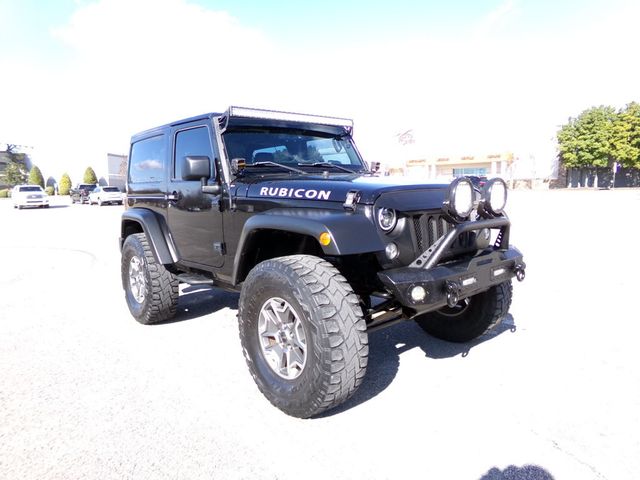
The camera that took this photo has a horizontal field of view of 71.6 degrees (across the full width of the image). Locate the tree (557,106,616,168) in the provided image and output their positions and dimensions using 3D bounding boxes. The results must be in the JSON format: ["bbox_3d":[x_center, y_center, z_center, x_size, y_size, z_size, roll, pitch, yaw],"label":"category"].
[{"bbox_3d":[36.173,-12.542,60.000,7.180,11.021,7.180,-1,7,0],"label":"tree"}]

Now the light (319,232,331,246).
[{"bbox_3d":[0.030,-0.004,2.180,0.066,0.068,0.030,3,8,36],"label":"light"}]

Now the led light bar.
[{"bbox_3d":[-0.201,-1.012,3.712,1.276,0.078,0.085,-7,9,-40],"label":"led light bar"}]

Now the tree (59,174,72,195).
[{"bbox_3d":[-31.547,-6.880,55.000,1.484,2.851,1.484,-1,7,0],"label":"tree"}]

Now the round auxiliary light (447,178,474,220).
[{"bbox_3d":[0.744,-0.230,2.426,0.215,0.220,0.095,-7,9,-40],"label":"round auxiliary light"}]

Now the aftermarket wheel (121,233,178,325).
[{"bbox_3d":[-1.714,0.372,4.466,0.315,0.910,0.918,-8,9,-40],"label":"aftermarket wheel"}]

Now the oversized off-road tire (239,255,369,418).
[{"bbox_3d":[-0.131,0.552,2.639,0.315,0.910,0.918,-8,9,-41],"label":"oversized off-road tire"}]

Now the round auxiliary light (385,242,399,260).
[{"bbox_3d":[0.383,0.062,2.436,0.100,0.100,0.055,-8,9,-40],"label":"round auxiliary light"}]

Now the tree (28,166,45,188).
[{"bbox_3d":[-34.503,-7.241,54.000,1.590,3.773,1.590,-1,7,0],"label":"tree"}]

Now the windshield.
[{"bbox_3d":[-0.170,-0.729,3.733,1.420,0.410,0.080,-8,-18,-40],"label":"windshield"}]

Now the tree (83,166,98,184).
[{"bbox_3d":[-41.379,-10.638,80.000,2.600,5.200,2.600,-7,9,-37],"label":"tree"}]

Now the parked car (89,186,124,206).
[{"bbox_3d":[-17.572,-3.569,36.400,1.850,1.550,4.600,-6,8,-36],"label":"parked car"}]

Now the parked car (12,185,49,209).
[{"bbox_3d":[-23.000,-3.420,35.200,1.920,1.820,4.850,-8,9,-41],"label":"parked car"}]

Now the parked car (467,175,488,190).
[{"bbox_3d":[17.038,-6.220,48.000,1.850,1.700,4.600,0,8,18],"label":"parked car"}]

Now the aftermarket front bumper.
[{"bbox_3d":[0.859,0.104,2.663,1.420,0.470,0.410,-8,9,-40],"label":"aftermarket front bumper"}]

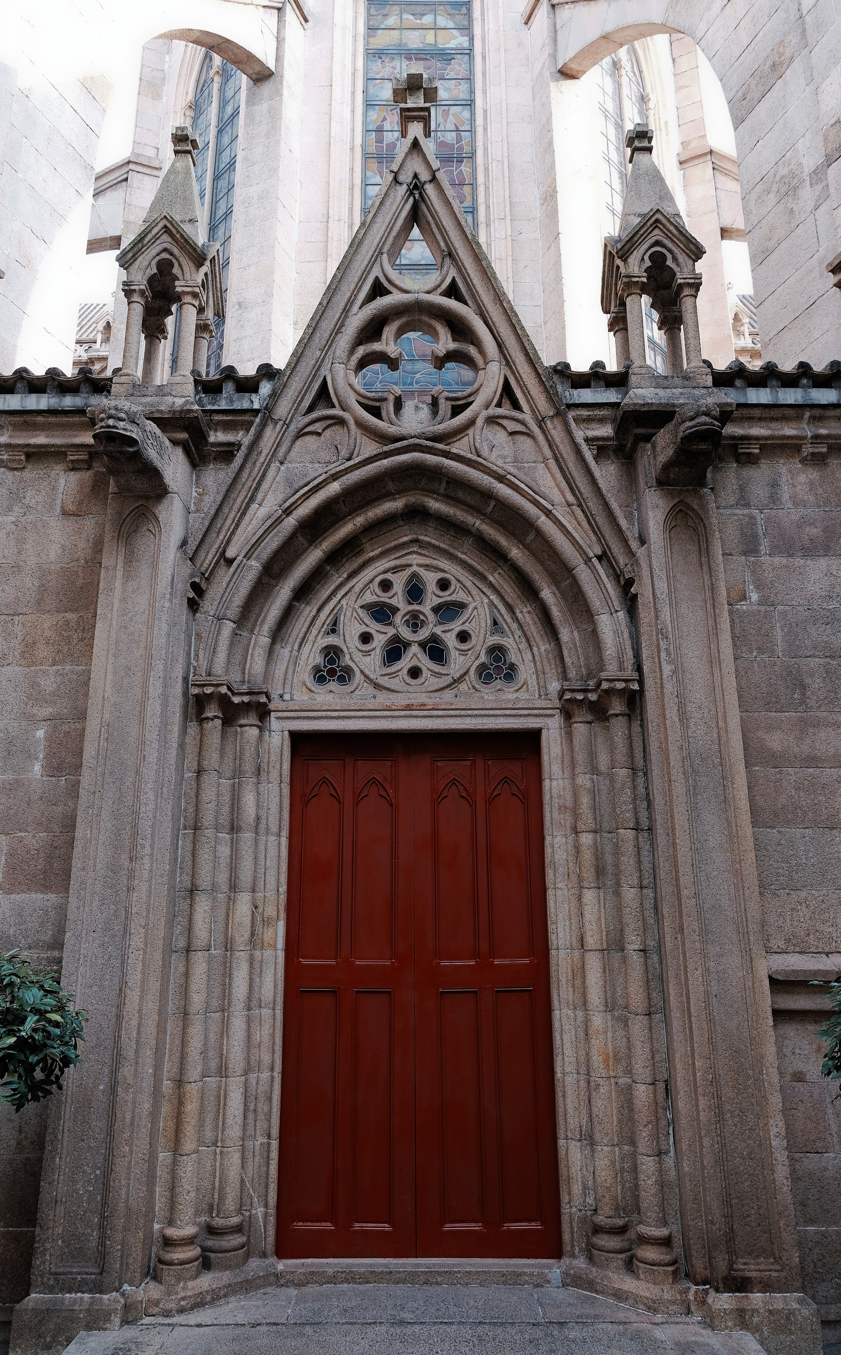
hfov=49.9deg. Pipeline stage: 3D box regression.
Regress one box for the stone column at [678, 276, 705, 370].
[{"bbox_3d":[1.690,-2.182,5.636,0.150,0.660,0.155,0,-16,1],"label":"stone column"}]

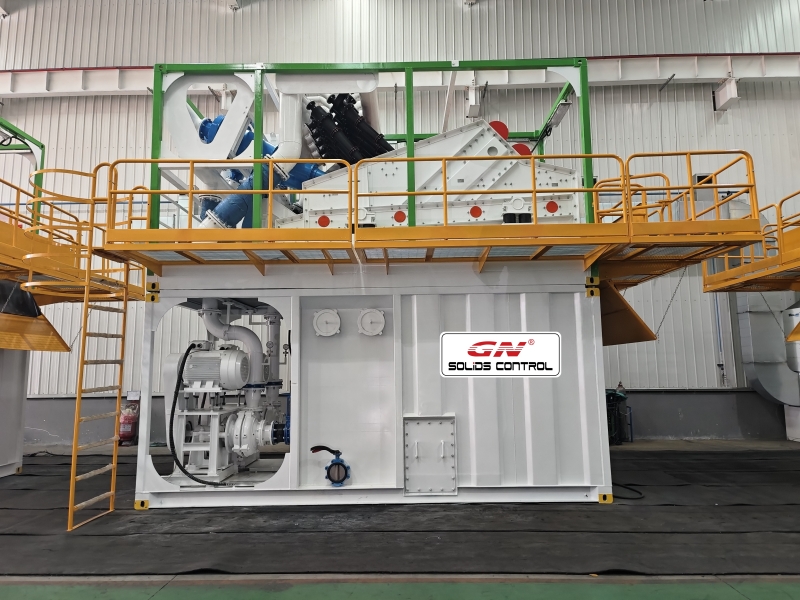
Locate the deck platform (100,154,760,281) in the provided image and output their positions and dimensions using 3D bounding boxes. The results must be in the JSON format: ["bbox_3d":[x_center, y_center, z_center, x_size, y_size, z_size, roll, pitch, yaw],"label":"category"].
[{"bbox_3d":[0.351,-0.931,8.002,7.800,1.190,3.380,-1,-7,0],"label":"deck platform"}]

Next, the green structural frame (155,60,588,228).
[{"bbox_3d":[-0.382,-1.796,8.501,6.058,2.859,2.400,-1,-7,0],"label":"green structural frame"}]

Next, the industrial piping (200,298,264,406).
[{"bbox_3d":[-2.341,0.733,7.434,0.870,1.500,0.300,-1,-7,0],"label":"industrial piping"}]

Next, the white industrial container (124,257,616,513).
[{"bbox_3d":[-0.341,1.276,8.133,6.058,3.020,2.420,-1,-7,0],"label":"white industrial container"}]

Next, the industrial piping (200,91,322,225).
[{"bbox_3d":[-2.067,-1.927,8.241,1.850,2.150,1.150,-1,-7,0],"label":"industrial piping"}]

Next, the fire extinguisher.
[{"bbox_3d":[-6.236,2.818,12.241,0.480,1.120,0.450,-1,-7,0],"label":"fire extinguisher"}]

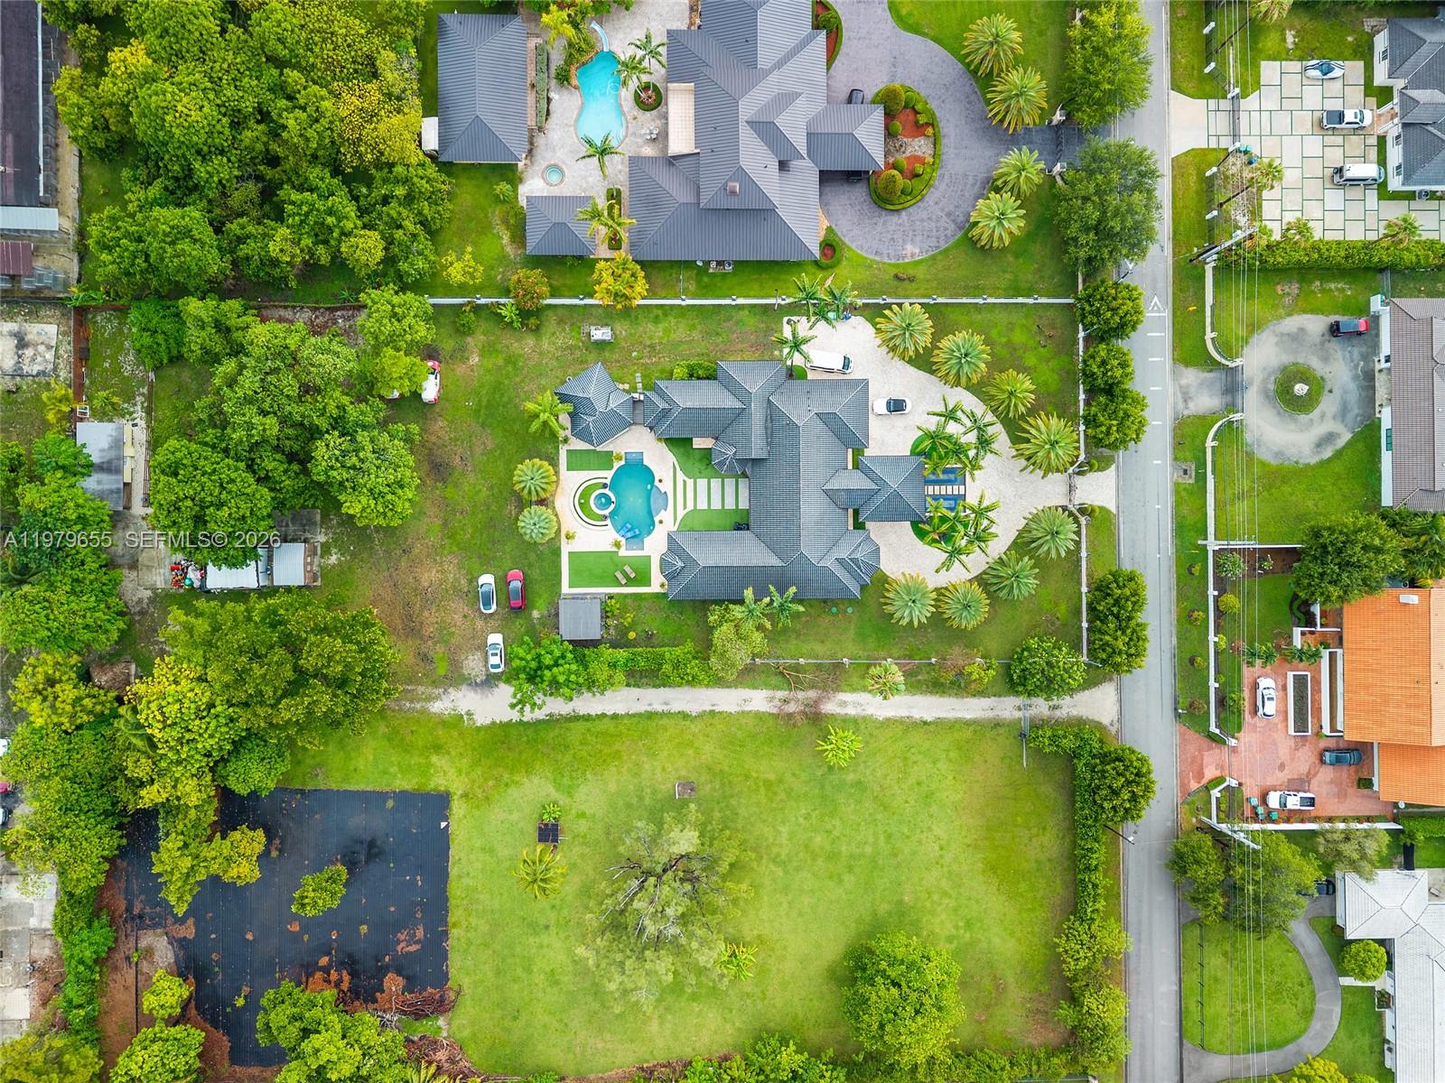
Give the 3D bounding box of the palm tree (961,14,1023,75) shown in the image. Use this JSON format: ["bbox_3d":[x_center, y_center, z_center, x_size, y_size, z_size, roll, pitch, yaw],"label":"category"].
[{"bbox_3d":[31.442,-58.072,117.500,7.119,7.000,7.383,0,90,0],"label":"palm tree"}]

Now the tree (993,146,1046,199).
[{"bbox_3d":[34.790,-43.256,117.850,6.217,6.300,6.217,0,90,0],"label":"tree"}]

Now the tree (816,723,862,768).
[{"bbox_3d":[13.540,23.610,116.510,5.280,3.800,5.150,0,90,-2],"label":"tree"}]

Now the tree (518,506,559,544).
[{"bbox_3d":[-21.764,-2.003,118.600,4.940,4.800,4.406,0,90,0],"label":"tree"}]

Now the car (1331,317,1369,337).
[{"bbox_3d":[75.070,-25.662,120.070,4.750,1.830,1.880,-2,90,0],"label":"car"}]

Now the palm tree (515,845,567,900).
[{"bbox_3d":[-20.846,37.737,114.891,5.846,4.800,6.310,0,90,-2],"label":"palm tree"}]

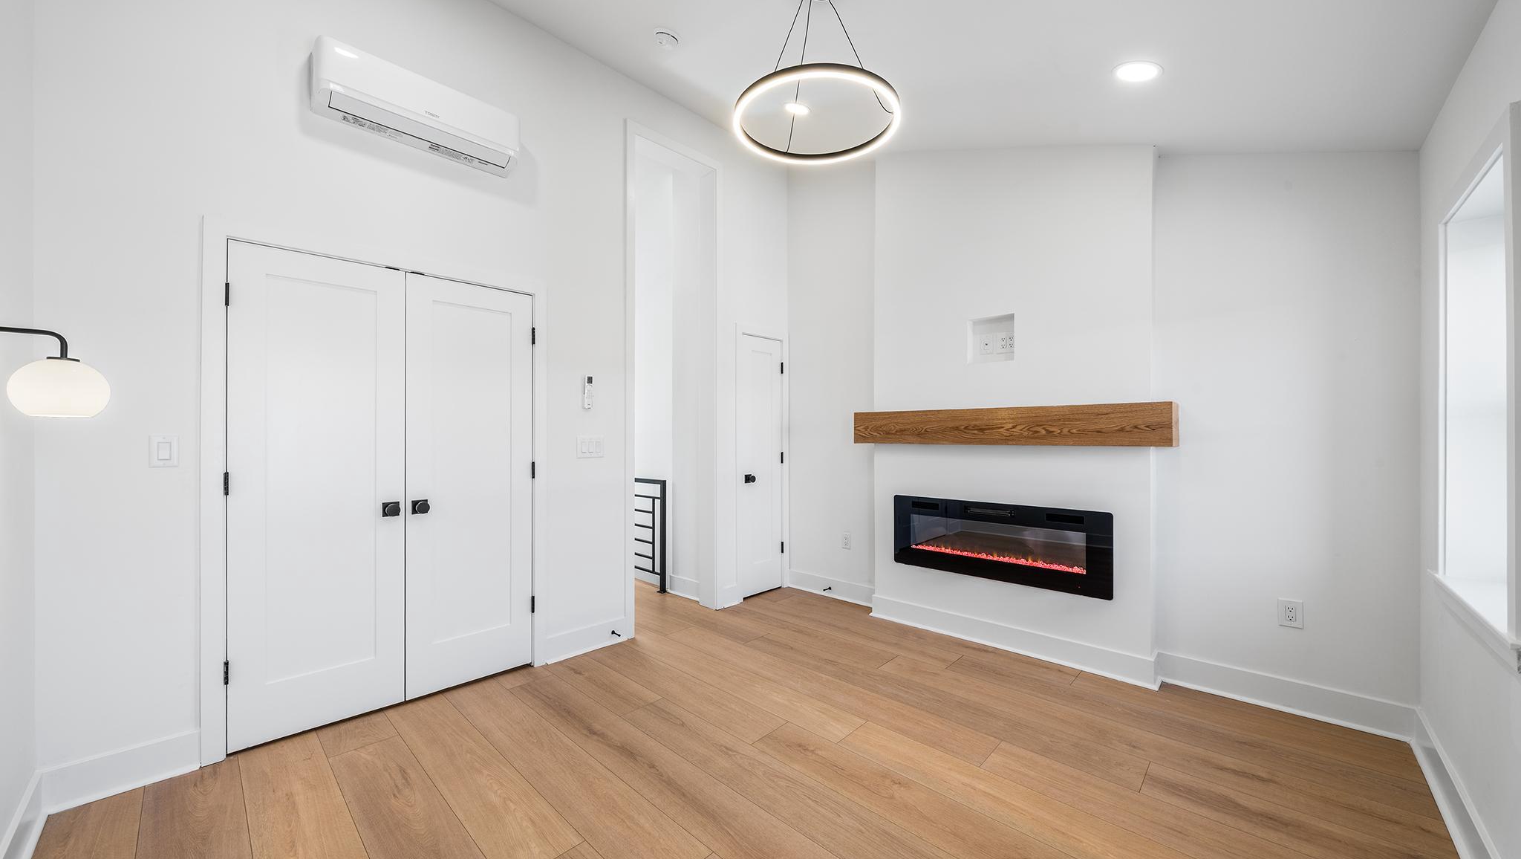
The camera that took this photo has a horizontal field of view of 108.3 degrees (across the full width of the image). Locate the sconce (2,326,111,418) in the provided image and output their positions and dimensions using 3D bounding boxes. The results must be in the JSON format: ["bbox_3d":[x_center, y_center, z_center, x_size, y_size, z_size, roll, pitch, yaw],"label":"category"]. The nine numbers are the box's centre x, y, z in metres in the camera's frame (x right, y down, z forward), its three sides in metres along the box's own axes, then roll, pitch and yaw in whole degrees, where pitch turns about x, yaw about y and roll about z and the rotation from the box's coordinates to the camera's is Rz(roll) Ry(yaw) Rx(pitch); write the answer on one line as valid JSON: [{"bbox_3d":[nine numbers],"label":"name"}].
[{"bbox_3d":[-1.611,-0.138,1.235,0.150,0.220,0.197,0,-1,43],"label":"sconce"}]

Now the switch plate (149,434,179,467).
[{"bbox_3d":[-2.204,0.081,2.030,0.010,0.115,0.074,0,-1,43],"label":"switch plate"}]

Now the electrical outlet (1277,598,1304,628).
[{"bbox_3d":[2.444,0.850,2.529,0.083,0.122,0.010,0,-1,43],"label":"electrical outlet"}]

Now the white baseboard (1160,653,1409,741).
[{"bbox_3d":[2.398,1.225,2.562,0.861,0.150,0.022,0,-1,43],"label":"white baseboard"}]

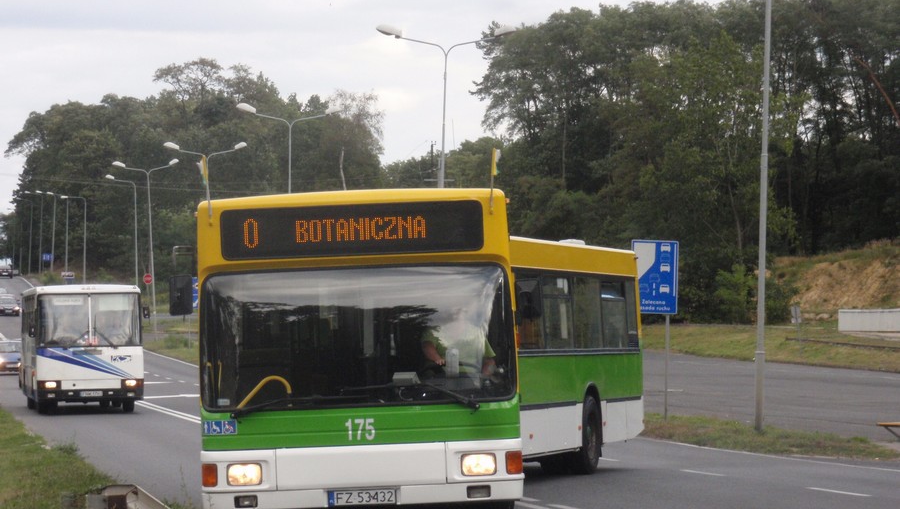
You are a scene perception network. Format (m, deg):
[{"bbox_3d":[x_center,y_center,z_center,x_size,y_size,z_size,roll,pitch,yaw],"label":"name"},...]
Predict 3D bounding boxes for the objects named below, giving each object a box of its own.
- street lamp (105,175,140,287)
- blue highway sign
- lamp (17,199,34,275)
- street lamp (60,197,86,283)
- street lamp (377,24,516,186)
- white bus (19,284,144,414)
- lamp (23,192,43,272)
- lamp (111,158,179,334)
[{"bbox_3d":[-21.026,-0.314,200.000,2.000,9.500,0.320,1,-1,-10],"label":"street lamp"},{"bbox_3d":[4.288,0.479,65.000,0.990,1.560,0.050,1,-1,-15],"label":"blue highway sign"},{"bbox_3d":[-52.235,-2.225,383.000,1.950,9.300,0.320,1,-1,-10],"label":"lamp"},{"bbox_3d":[-29.928,0.090,248.000,1.950,9.400,0.320,1,-1,-10],"label":"street lamp"},{"bbox_3d":[-0.163,-1.316,85.000,3.900,9.900,0.360,1,-1,-10],"label":"street lamp"},{"bbox_3d":[-9.210,2.380,77.300,2.500,3.000,9.900,1,-2,-10],"label":"white bus"},{"bbox_3d":[-45.945,-2.318,344.000,1.950,9.300,0.320,1,-1,-10],"label":"lamp"},{"bbox_3d":[-16.677,-0.205,172.000,3.750,9.900,0.360,1,-1,-10],"label":"lamp"}]

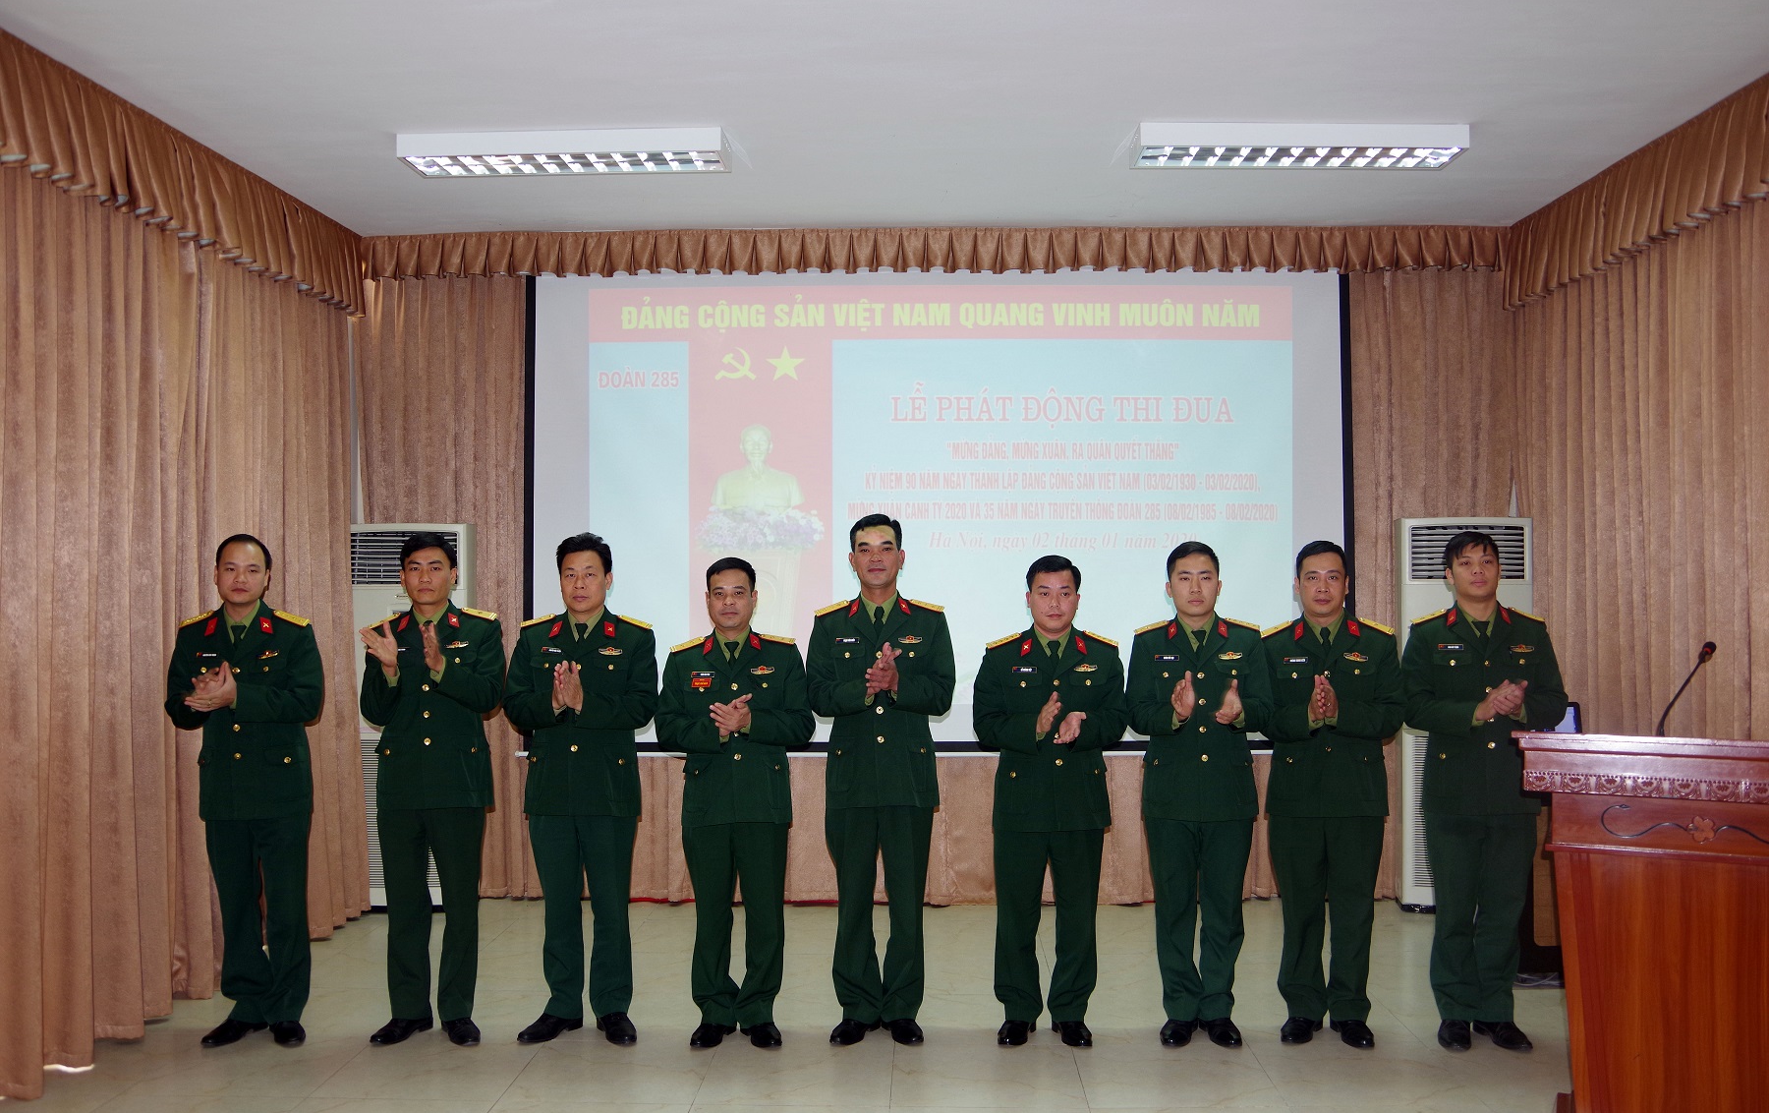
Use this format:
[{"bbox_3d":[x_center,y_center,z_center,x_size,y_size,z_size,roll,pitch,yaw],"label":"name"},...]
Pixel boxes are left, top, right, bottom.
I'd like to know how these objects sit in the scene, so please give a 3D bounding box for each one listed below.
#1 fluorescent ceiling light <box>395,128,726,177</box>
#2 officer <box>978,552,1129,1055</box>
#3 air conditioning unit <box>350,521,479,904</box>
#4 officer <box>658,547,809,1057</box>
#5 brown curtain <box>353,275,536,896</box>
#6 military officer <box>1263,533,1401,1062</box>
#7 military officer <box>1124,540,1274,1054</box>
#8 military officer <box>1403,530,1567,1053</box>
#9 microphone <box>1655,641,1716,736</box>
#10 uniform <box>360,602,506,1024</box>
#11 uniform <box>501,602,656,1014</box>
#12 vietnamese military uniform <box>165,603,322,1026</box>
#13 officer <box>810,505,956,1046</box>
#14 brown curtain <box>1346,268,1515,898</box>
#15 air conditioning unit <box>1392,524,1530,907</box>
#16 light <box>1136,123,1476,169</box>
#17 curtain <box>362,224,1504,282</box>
[{"bbox_3d":[-1.221,-1.530,5.812,1.220,0.090,0.310,0,0,2],"label":"fluorescent ceiling light"},{"bbox_3d":[0.576,0.830,5.235,0.540,1.660,0.440,0,0,0],"label":"officer"},{"bbox_3d":[-2.295,0.772,7.454,0.616,1.845,0.330,0,-1,-2],"label":"air conditioning unit"},{"bbox_3d":[-0.513,0.832,5.215,0.540,1.655,0.440,0,0,1],"label":"officer"},{"bbox_3d":[-2.188,0.119,7.627,0.905,3.153,0.150,0,-1,2],"label":"brown curtain"},{"bbox_3d":[1.517,0.805,5.144,0.478,1.717,0.460,0,-1,14],"label":"military officer"},{"bbox_3d":[1.072,0.803,5.159,0.491,1.723,0.460,0,-1,4],"label":"military officer"},{"bbox_3d":[2.070,0.787,5.200,0.560,1.745,0.440,0,0,7],"label":"military officer"},{"bbox_3d":[2.167,0.370,4.120,0.220,0.280,0.080,0,0,-28],"label":"microphone"},{"bbox_3d":[-1.555,0.886,5.226,0.510,1.455,0.410,0,-1,-5],"label":"uniform"},{"bbox_3d":[-1.048,0.895,5.249,0.533,1.425,0.400,0,-1,2],"label":"uniform"},{"bbox_3d":[-2.208,0.891,5.238,0.551,1.465,0.410,0,-1,-6],"label":"vietnamese military uniform"},{"bbox_3d":[-0.012,0.759,5.279,0.530,1.815,0.420,0,0,1],"label":"officer"},{"bbox_3d":[2.604,0.088,7.238,0.830,3.070,0.130,0,0,2],"label":"brown curtain"},{"bbox_3d":[2.750,0.735,7.250,0.580,1.830,0.310,0,0,13],"label":"air conditioning unit"},{"bbox_3d":[1.525,-1.517,5.650,1.200,0.087,0.310,0,0,2],"label":"light"},{"bbox_3d":[0.227,-1.447,7.245,5.380,0.220,0.100,0,0,2],"label":"curtain"}]

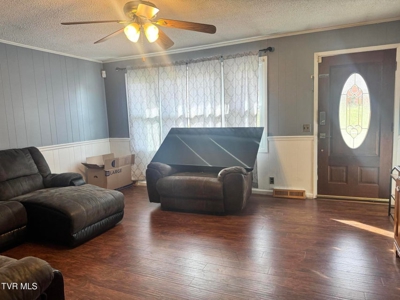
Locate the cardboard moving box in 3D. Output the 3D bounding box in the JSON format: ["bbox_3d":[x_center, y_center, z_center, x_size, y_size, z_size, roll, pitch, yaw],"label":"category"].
[{"bbox_3d":[-1.693,0.421,5.178,0.460,0.580,0.700,1,7,25],"label":"cardboard moving box"}]

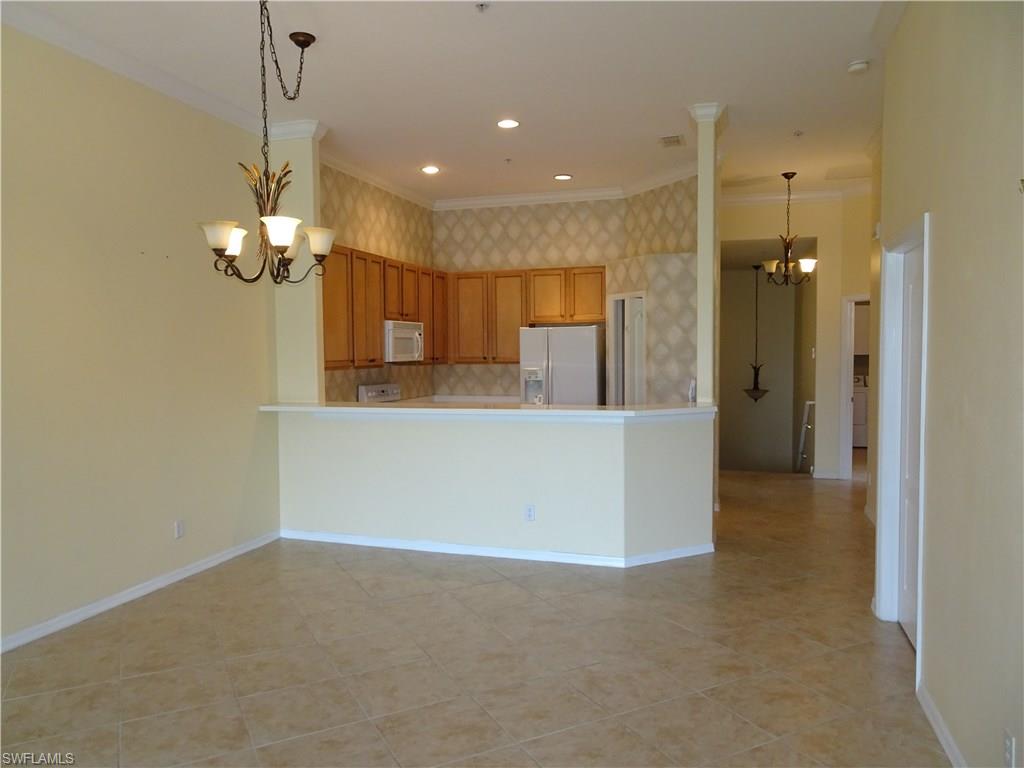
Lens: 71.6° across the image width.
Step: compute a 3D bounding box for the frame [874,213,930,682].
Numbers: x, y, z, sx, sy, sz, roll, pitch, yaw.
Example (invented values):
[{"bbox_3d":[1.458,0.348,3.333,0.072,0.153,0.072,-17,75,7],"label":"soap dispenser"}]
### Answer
[{"bbox_3d":[2.003,0.304,3.551,0.150,2.102,0.969,0,3,18],"label":"frame"}]

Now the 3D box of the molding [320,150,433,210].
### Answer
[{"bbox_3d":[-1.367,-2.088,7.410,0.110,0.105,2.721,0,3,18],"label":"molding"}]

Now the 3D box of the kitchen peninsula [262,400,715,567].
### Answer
[{"bbox_3d":[-0.194,0.719,5.609,3.475,1.120,0.980,0,3,18],"label":"kitchen peninsula"}]

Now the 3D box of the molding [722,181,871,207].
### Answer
[{"bbox_3d":[3.230,-2.177,8.218,1.547,0.115,0.120,0,3,18],"label":"molding"}]

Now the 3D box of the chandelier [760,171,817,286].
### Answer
[{"bbox_3d":[2.887,-1.611,7.415,0.580,1.158,0.560,0,3,18],"label":"chandelier"}]

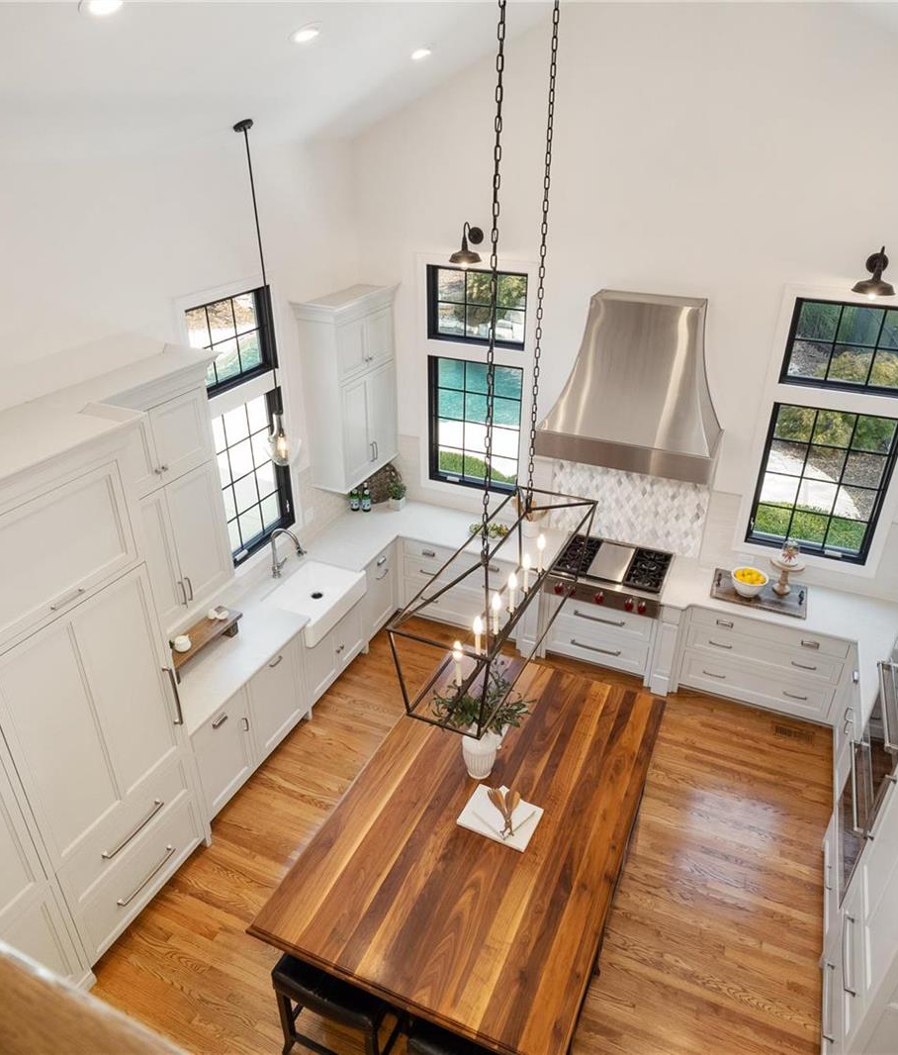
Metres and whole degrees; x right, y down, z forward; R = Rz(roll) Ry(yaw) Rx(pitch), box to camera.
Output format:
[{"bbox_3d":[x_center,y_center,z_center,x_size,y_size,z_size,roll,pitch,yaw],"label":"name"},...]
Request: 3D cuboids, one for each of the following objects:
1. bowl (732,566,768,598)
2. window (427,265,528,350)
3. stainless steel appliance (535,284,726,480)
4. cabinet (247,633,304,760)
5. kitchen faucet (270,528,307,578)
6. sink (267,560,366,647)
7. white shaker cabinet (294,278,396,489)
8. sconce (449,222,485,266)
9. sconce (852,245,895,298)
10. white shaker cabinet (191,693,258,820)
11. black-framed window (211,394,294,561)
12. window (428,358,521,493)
[{"bbox_3d":[2.264,0.425,5.307,0.267,0.165,0.267,12,31,21],"label":"bowl"},{"bbox_3d":[0.230,-1.779,5.694,0.855,0.589,0.100,12,31,21],"label":"window"},{"bbox_3d":[1.355,-1.054,5.113,1.241,1.157,0.559,12,31,21],"label":"stainless steel appliance"},{"bbox_3d":[-1.492,1.177,5.190,0.590,0.770,0.620,12,31,20],"label":"cabinet"},{"bbox_3d":[-1.286,0.232,5.624,0.280,0.440,0.150,12,31,20],"label":"kitchen faucet"},{"bbox_3d":[-1.089,0.569,5.550,0.574,0.226,0.800,12,31,21],"label":"sink"},{"bbox_3d":[-0.800,-1.196,6.015,0.400,1.575,1.090,12,31,20],"label":"white shaker cabinet"},{"bbox_3d":[0.151,-2.212,5.473,0.265,0.290,0.335,12,31,20],"label":"sconce"},{"bbox_3d":[2.756,-1.648,4.509,0.265,0.295,0.335,12,31,20],"label":"sconce"},{"bbox_3d":[-1.719,1.428,4.724,0.590,0.770,0.510,12,31,20],"label":"white shaker cabinet"},{"bbox_3d":[-1.486,-0.377,5.286,0.100,1.166,0.846,12,31,21],"label":"black-framed window"},{"bbox_3d":[0.228,-0.886,6.179,0.855,1.154,0.100,12,31,21],"label":"window"}]

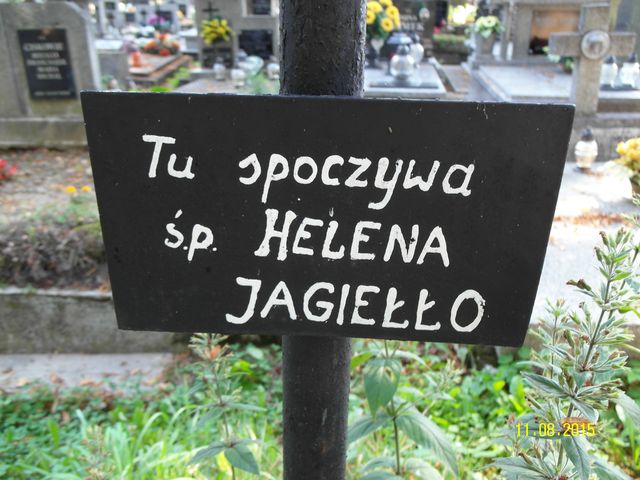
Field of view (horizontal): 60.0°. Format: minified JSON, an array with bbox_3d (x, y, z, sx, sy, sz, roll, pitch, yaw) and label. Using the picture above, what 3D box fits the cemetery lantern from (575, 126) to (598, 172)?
[{"bbox_3d":[1.653,-0.569,3.434,0.123,0.250,0.123,0,22,0],"label":"cemetery lantern"}]

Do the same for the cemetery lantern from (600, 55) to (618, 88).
[{"bbox_3d":[2.334,-1.353,4.465,0.115,0.250,0.115,0,22,0],"label":"cemetery lantern"}]

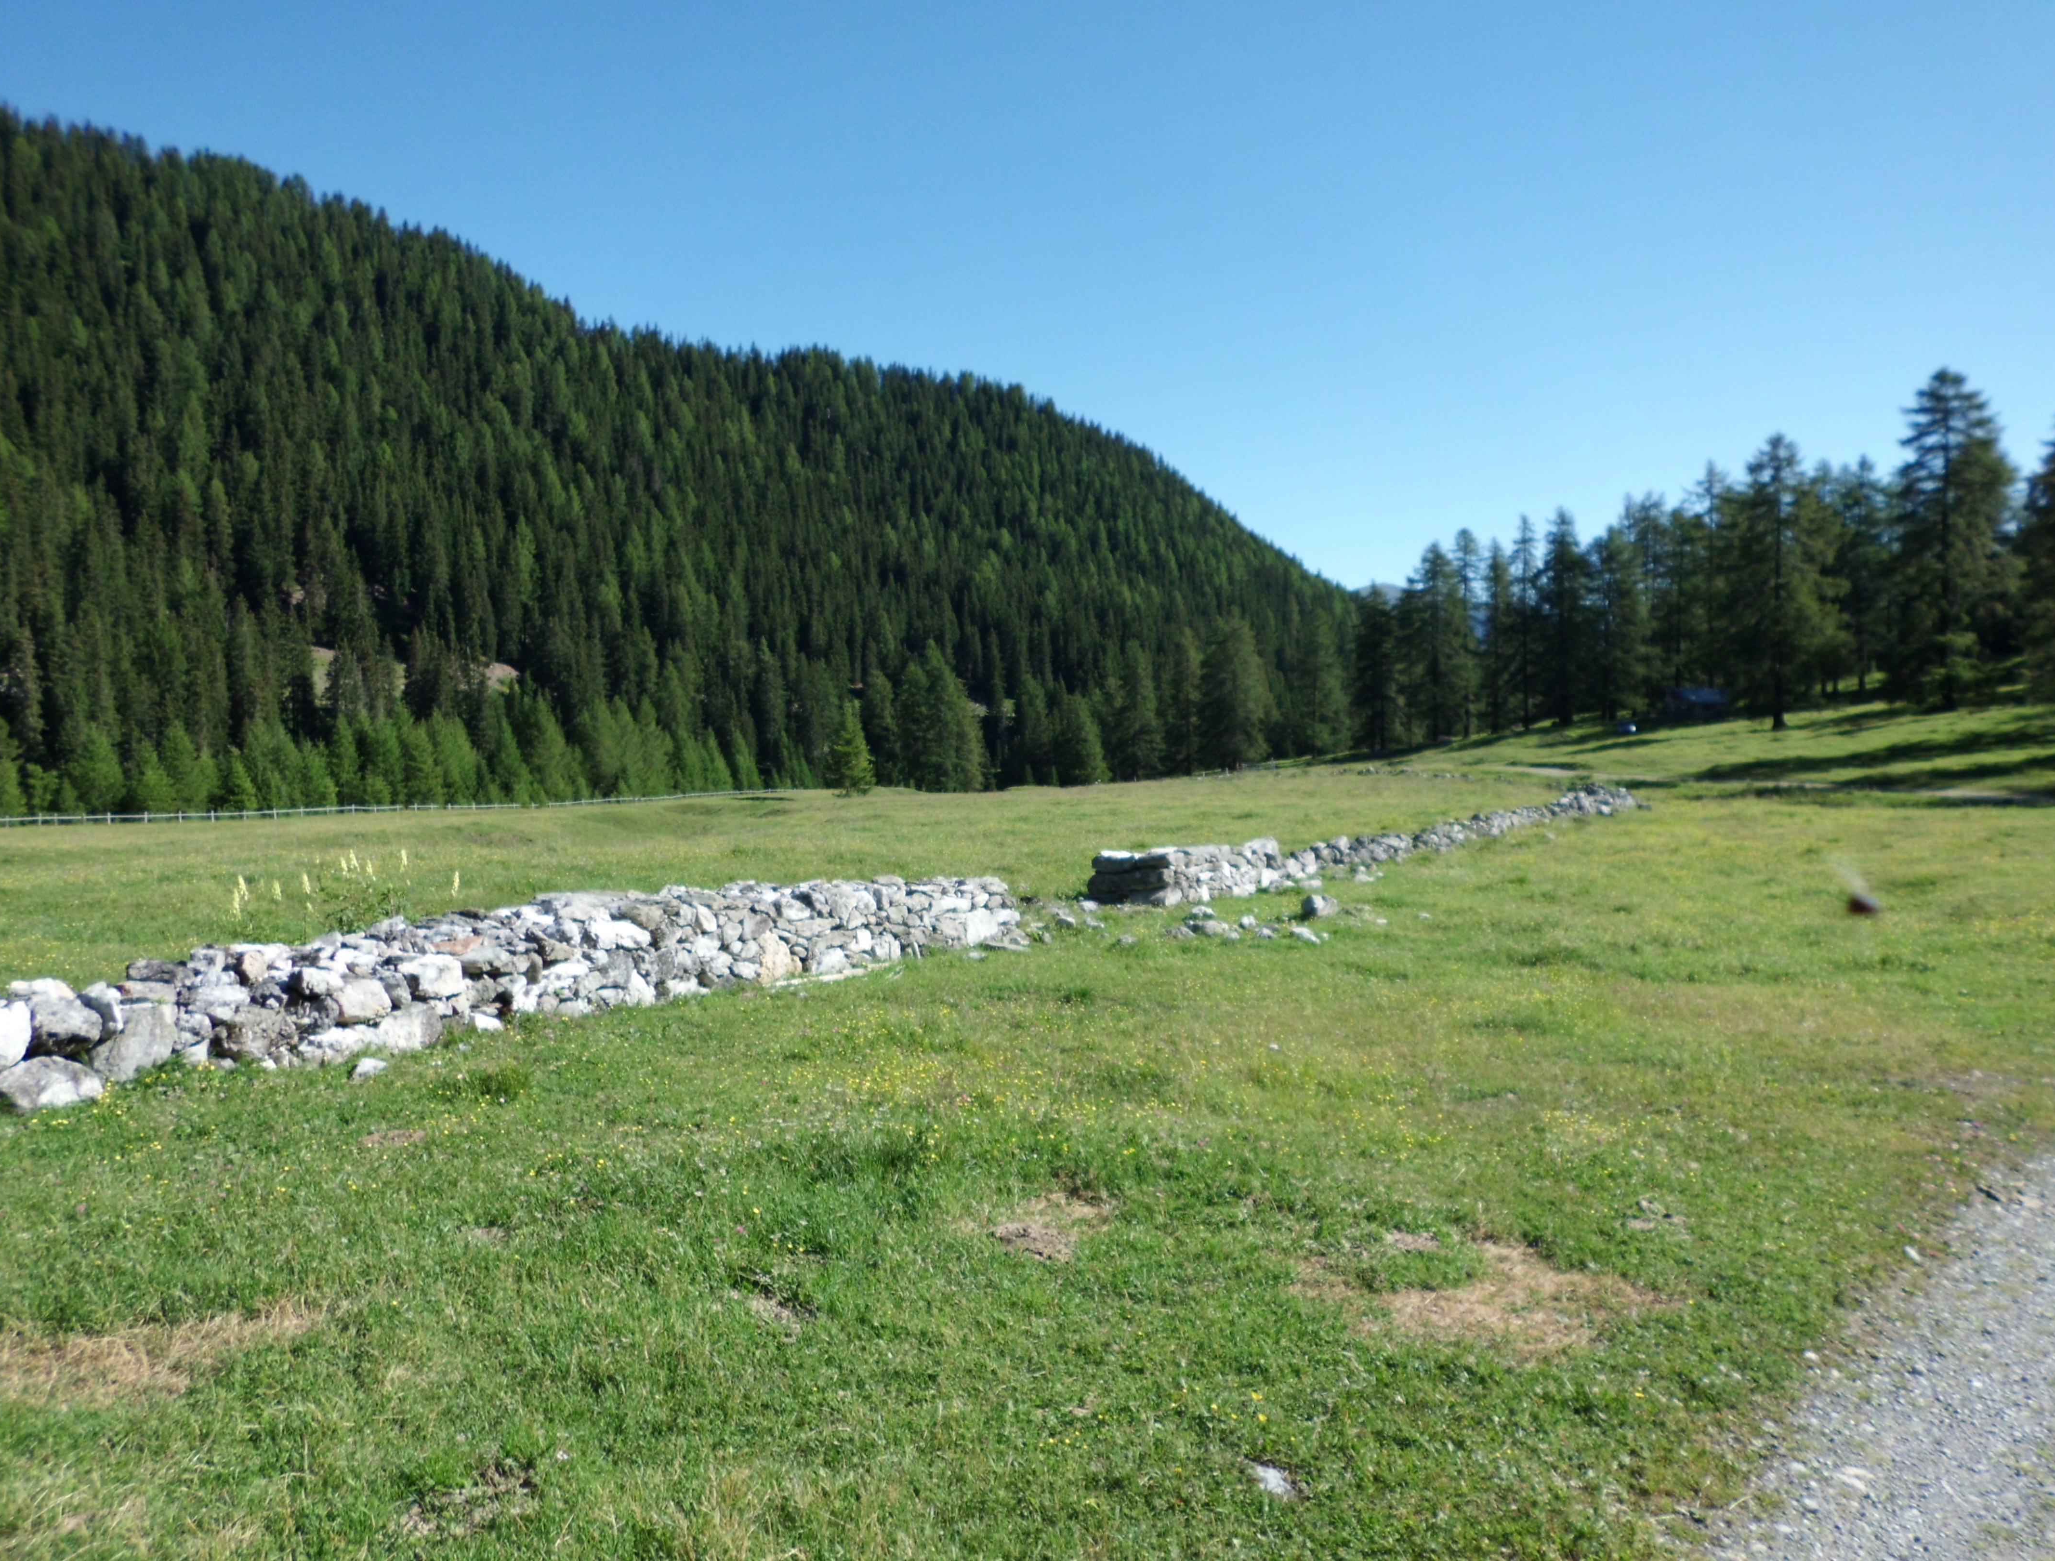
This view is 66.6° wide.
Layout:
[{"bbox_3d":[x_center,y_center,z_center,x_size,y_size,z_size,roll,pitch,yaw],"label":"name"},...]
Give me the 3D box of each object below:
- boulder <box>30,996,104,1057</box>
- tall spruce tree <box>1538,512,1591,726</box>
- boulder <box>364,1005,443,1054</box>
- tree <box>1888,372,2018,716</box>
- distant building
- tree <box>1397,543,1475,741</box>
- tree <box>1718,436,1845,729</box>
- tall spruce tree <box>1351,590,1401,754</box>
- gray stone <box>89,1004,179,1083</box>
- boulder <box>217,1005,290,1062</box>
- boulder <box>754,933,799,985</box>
[{"bbox_3d":[-4.856,1.237,7.900,0.320,0.300,0.370,0,1,28],"label":"boulder"},{"bbox_3d":[50.878,-15.317,148.000,4.778,20.320,4.778,0,1,0],"label":"tall spruce tree"},{"bbox_3d":[-3.610,1.445,9.050,0.340,0.280,0.440,0,1,28],"label":"boulder"},{"bbox_3d":[62.791,-16.428,106.000,8.342,22.823,8.342,0,1,0],"label":"tree"},{"bbox_3d":[66.263,-7.739,155.000,5.600,3.400,5.000,0,1,0],"label":"distant building"},{"bbox_3d":[41.772,-14.146,160.000,7.587,20.137,7.587,0,1,0],"label":"tree"},{"bbox_3d":[55.443,-14.533,115.000,9.050,21.531,9.050,0,1,0],"label":"tree"},{"bbox_3d":[40.160,-12.544,180.000,5.448,18.535,5.448,0,1,0],"label":"tall spruce tree"},{"bbox_3d":[-4.601,1.352,8.050,0.340,0.400,0.420,0,1,28],"label":"gray stone"},{"bbox_3d":[-4.233,1.392,8.550,0.330,0.300,0.390,0,1,28],"label":"boulder"},{"bbox_3d":[-1.922,1.367,12.000,0.300,0.390,0.350,0,1,28],"label":"boulder"}]

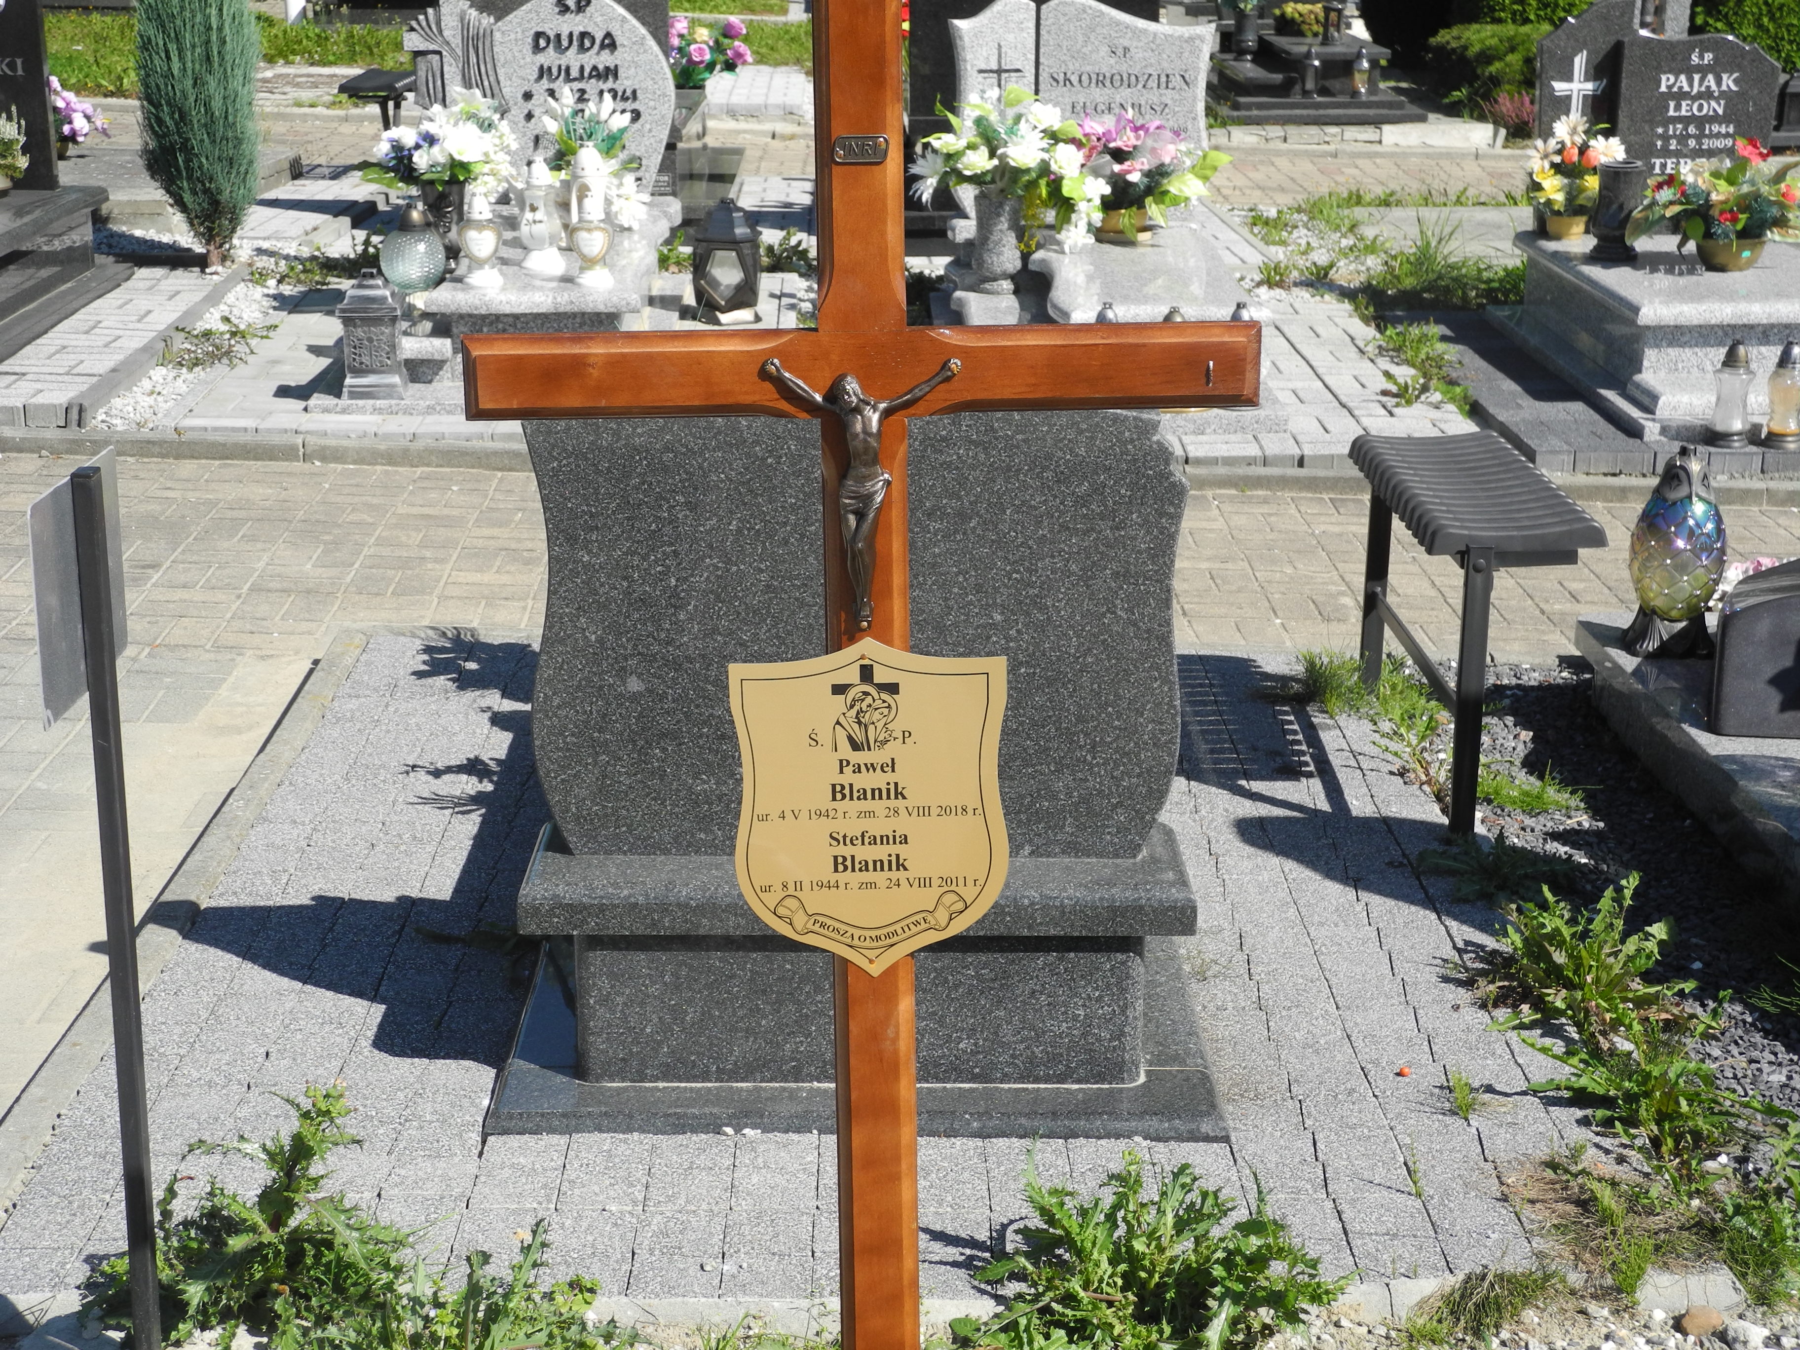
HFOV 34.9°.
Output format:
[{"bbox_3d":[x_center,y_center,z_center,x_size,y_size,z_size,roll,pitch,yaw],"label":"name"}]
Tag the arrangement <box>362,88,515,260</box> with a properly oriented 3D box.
[{"bbox_3d":[-1.425,-1.530,8.850,0.467,0.564,0.397,-1,16,-2],"label":"arrangement"}]

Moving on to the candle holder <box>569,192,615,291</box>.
[{"bbox_3d":[-0.848,-1.196,7.870,0.123,0.259,0.099,-2,16,-5],"label":"candle holder"}]

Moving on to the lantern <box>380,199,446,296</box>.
[{"bbox_3d":[-1.409,-1.239,8.280,0.191,0.271,0.191,-1,16,-2],"label":"lantern"}]

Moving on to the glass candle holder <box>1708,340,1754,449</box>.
[{"bbox_3d":[2.173,-0.736,7.470,0.113,0.275,0.113,-1,16,-2],"label":"glass candle holder"}]

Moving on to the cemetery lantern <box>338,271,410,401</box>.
[{"bbox_3d":[-1.407,-0.913,7.630,0.172,0.333,0.172,-2,16,-6],"label":"cemetery lantern"}]

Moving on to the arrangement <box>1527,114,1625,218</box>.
[{"bbox_3d":[2.133,-1.598,9.030,0.304,0.337,0.274,0,16,0],"label":"arrangement"}]

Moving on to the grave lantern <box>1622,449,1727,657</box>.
[{"bbox_3d":[1.405,-0.229,5.170,0.182,0.371,0.173,-1,16,-2],"label":"grave lantern"}]

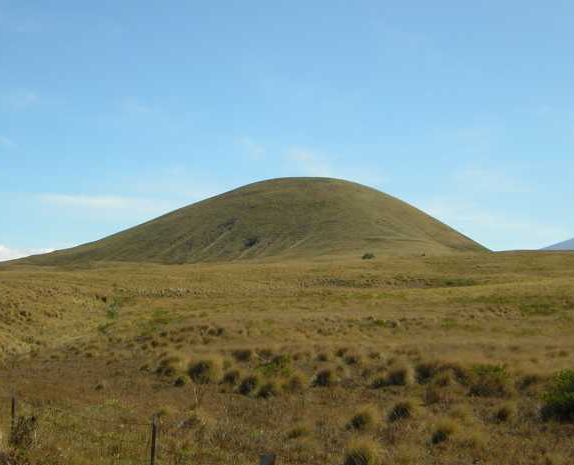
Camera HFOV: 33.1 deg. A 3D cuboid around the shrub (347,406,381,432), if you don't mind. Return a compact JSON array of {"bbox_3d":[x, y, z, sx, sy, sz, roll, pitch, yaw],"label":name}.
[{"bbox_3d":[2.087,5.037,26.050,0.888,0.651,0.832,0,-2,0],"label":"shrub"}]

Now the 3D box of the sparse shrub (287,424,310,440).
[{"bbox_3d":[0.295,5.125,24.787,0.547,0.381,0.514,0,-2,0],"label":"sparse shrub"}]

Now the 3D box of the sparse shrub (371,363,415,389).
[{"bbox_3d":[3.837,5.201,35.180,1.528,0.898,1.275,0,-2,0],"label":"sparse shrub"}]

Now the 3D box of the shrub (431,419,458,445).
[{"bbox_3d":[3.939,4.977,24.188,0.650,0.618,0.546,0,-2,0],"label":"shrub"}]

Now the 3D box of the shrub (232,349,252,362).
[{"bbox_3d":[-2.048,5.535,43.524,0.873,0.586,0.822,0,-2,0],"label":"shrub"}]

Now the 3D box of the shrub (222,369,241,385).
[{"bbox_3d":[-2.058,5.340,35.864,0.719,0.552,0.677,0,-2,0],"label":"shrub"}]

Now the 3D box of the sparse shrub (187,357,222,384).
[{"bbox_3d":[-3.088,5.166,36.208,1.273,0.996,1.066,0,-2,0],"label":"sparse shrub"}]

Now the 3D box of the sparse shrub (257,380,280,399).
[{"bbox_3d":[-0.618,5.245,32.312,0.735,0.571,0.619,0,-2,0],"label":"sparse shrub"}]

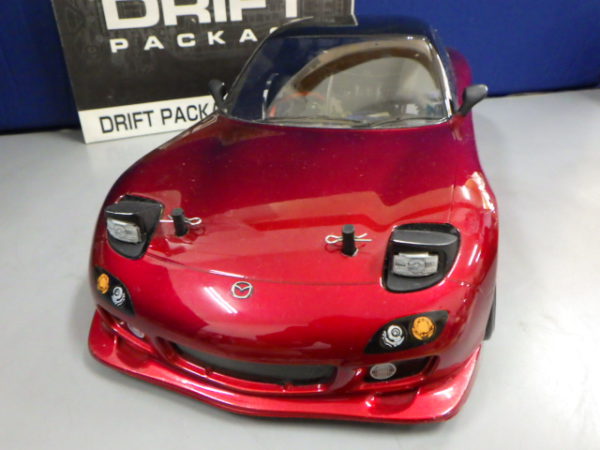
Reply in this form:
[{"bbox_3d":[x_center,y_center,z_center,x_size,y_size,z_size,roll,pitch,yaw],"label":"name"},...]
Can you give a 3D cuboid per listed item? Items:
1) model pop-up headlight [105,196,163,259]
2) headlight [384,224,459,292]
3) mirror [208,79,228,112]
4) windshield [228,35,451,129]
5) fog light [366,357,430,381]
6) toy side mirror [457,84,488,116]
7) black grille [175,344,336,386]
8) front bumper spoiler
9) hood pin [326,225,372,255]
[{"bbox_3d":[-0.080,-0.001,0.237,0.028,0.020,0.034,5,28,15],"label":"model pop-up headlight"},{"bbox_3d":[0.051,0.011,0.201,0.028,0.020,0.034,5,28,15],"label":"headlight"},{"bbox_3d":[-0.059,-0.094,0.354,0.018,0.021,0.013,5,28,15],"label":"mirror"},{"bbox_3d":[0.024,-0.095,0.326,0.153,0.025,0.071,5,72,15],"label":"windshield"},{"bbox_3d":[0.040,0.060,0.203,0.027,0.009,0.007,-3,26,-1],"label":"fog light"},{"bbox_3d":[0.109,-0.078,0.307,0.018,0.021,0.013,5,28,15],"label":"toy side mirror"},{"bbox_3d":[-0.021,0.061,0.214,0.076,0.015,0.013,5,28,15],"label":"black grille"},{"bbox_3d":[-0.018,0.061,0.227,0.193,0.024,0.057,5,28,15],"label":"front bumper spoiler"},{"bbox_3d":[0.020,0.006,0.199,0.020,0.013,0.007,5,28,15],"label":"hood pin"}]

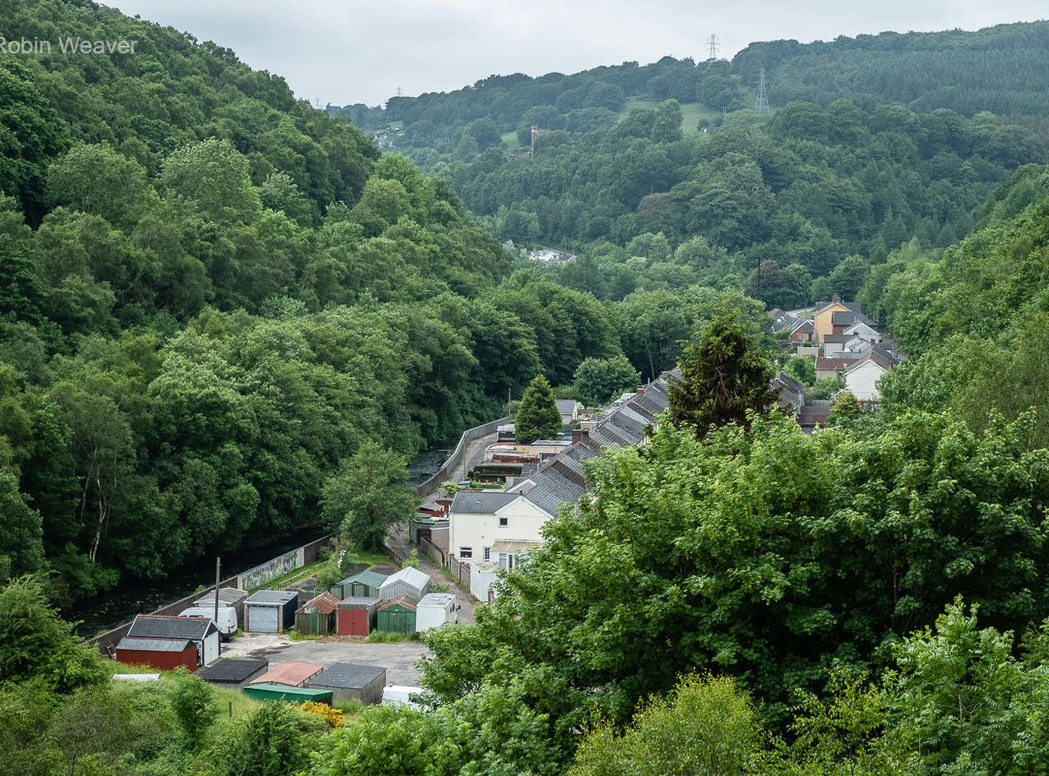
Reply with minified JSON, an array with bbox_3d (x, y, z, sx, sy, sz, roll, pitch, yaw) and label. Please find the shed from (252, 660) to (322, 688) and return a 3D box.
[{"bbox_3d":[-15.443,19.548,128.611,3.050,2.300,4.950,2,7,14],"label":"shed"}]

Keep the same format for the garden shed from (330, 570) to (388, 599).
[{"bbox_3d":[-13.094,16.281,157.771,3.610,2.470,5.300,1,5,6],"label":"garden shed"}]

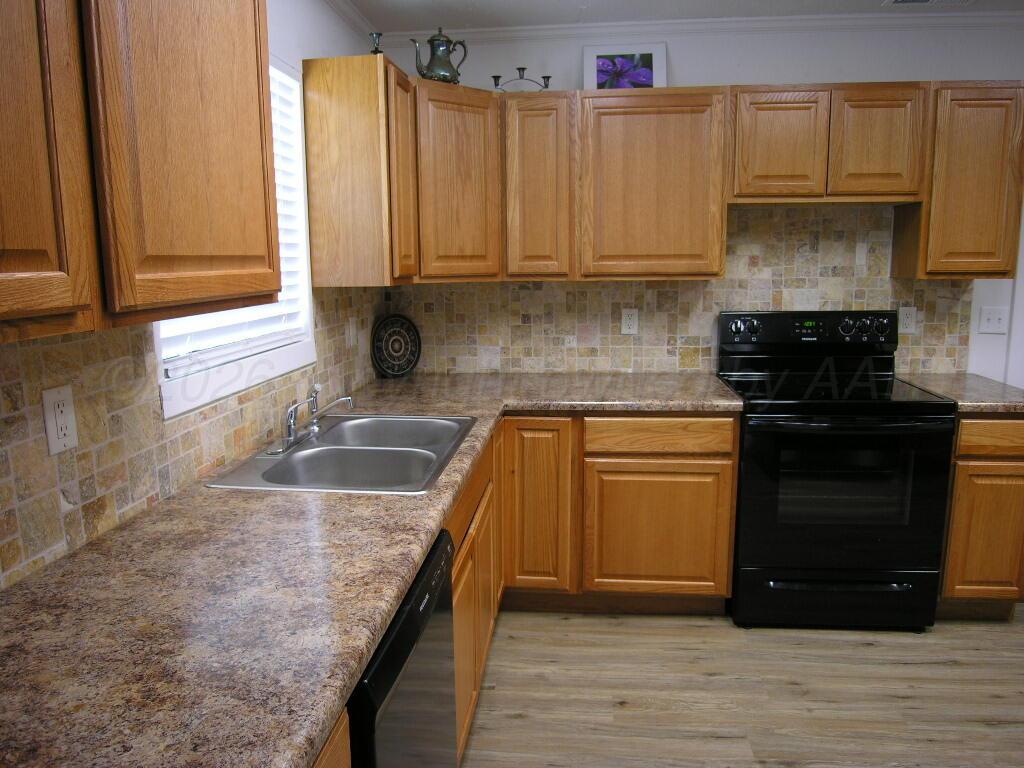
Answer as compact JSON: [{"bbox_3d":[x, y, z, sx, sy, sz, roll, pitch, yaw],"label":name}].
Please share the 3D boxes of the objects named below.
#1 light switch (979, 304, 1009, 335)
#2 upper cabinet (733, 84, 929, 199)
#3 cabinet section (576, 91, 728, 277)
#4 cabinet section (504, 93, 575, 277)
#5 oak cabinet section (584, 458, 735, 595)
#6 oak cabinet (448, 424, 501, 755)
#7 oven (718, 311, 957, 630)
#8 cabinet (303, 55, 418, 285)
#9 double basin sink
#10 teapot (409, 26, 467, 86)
[{"bbox_3d":[2.140,-0.282,3.152,0.125,0.120,0.012,0,9,5],"label":"light switch"},{"bbox_3d":[1.277,-0.982,2.970,0.763,0.460,0.310,0,9,5],"label":"upper cabinet"},{"bbox_3d":[0.591,-0.834,3.058,0.618,0.766,0.310,0,9,5],"label":"cabinet section"},{"bbox_3d":[0.123,-0.835,3.102,0.311,0.766,0.310,0,9,5],"label":"cabinet section"},{"bbox_3d":[0.599,0.520,3.095,0.590,0.565,0.600,0,9,5],"label":"oak cabinet section"},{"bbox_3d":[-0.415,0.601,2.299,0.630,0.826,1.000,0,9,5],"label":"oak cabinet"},{"bbox_3d":[1.273,0.325,2.932,0.756,1.203,0.675,0,9,5],"label":"oven"},{"bbox_3d":[-0.544,-0.745,2.580,0.310,0.766,0.290,0,9,5],"label":"cabinet"},{"bbox_3d":[-0.422,0.268,2.050,0.545,0.185,0.826,0,9,5],"label":"double basin sink"},{"bbox_3d":[-0.282,-1.279,2.767,0.222,0.224,0.135,-4,9,-18],"label":"teapot"}]

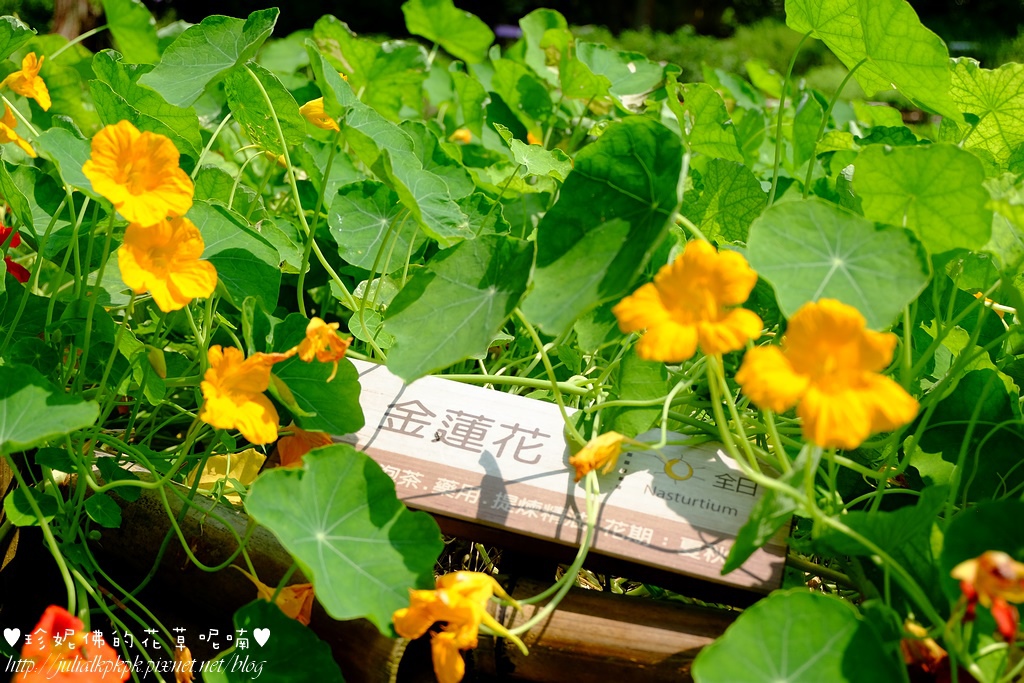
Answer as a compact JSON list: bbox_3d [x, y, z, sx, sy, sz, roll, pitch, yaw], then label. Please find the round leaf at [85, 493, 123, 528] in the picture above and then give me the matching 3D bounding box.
[{"bbox_3d":[-0.202,0.084,0.620,0.019,0.017,0.006,-3,-20,-7],"label":"round leaf"}]

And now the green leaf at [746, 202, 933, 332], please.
[{"bbox_3d":[0.148,-0.034,0.570,0.081,0.015,0.081,-3,53,4],"label":"green leaf"}]

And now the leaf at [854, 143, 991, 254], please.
[{"bbox_3d":[0.226,-0.079,0.690,0.074,0.062,0.018,2,9,5],"label":"leaf"}]

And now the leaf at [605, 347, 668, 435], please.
[{"bbox_3d":[0.074,0.029,0.740,0.038,0.060,0.014,4,-20,14],"label":"leaf"}]

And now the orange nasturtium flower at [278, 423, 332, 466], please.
[{"bbox_3d":[-0.108,0.055,0.650,0.036,0.030,0.030,0,11,0],"label":"orange nasturtium flower"}]

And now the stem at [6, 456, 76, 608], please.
[{"bbox_3d":[-0.230,0.093,0.610,0.011,0.084,0.010,-22,-3,0],"label":"stem"}]

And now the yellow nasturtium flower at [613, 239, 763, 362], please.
[{"bbox_3d":[0.070,-0.016,0.500,0.057,0.048,0.036,-1,5,-3],"label":"yellow nasturtium flower"}]

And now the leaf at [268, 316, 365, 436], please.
[{"bbox_3d":[-0.113,0.019,0.710,0.055,0.015,0.079,17,62,-1],"label":"leaf"}]

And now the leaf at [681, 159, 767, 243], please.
[{"bbox_3d":[0.124,-0.082,0.740,0.053,0.052,0.018,3,6,8],"label":"leaf"}]

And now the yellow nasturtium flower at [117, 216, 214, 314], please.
[{"bbox_3d":[-0.193,-0.043,0.700,0.054,0.052,0.032,3,-16,0],"label":"yellow nasturtium flower"}]

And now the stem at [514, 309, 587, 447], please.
[{"bbox_3d":[0.018,0.017,0.600,0.013,0.072,0.015,-25,10,5],"label":"stem"}]

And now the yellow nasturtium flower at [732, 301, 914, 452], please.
[{"bbox_3d":[0.112,0.011,0.445,0.062,0.051,0.038,2,4,4],"label":"yellow nasturtium flower"}]

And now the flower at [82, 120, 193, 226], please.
[{"bbox_3d":[-0.194,-0.087,0.650,0.055,0.053,0.036,-3,-2,-9],"label":"flower"}]

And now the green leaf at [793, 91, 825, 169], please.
[{"bbox_3d":[0.267,-0.190,1.120,0.014,0.076,0.038,15,-23,-39],"label":"green leaf"}]

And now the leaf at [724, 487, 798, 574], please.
[{"bbox_3d":[0.131,0.096,0.650,0.023,0.062,0.015,38,-3,42],"label":"leaf"}]

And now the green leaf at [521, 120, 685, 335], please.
[{"bbox_3d":[0.042,-0.055,0.590,0.068,0.100,0.028,22,-2,27],"label":"green leaf"}]

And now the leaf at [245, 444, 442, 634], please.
[{"bbox_3d":[-0.074,0.087,0.550,0.084,0.022,0.085,-1,67,-4],"label":"leaf"}]

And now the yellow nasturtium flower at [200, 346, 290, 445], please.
[{"bbox_3d":[-0.142,0.029,0.670,0.043,0.050,0.034,16,15,39],"label":"yellow nasturtium flower"}]

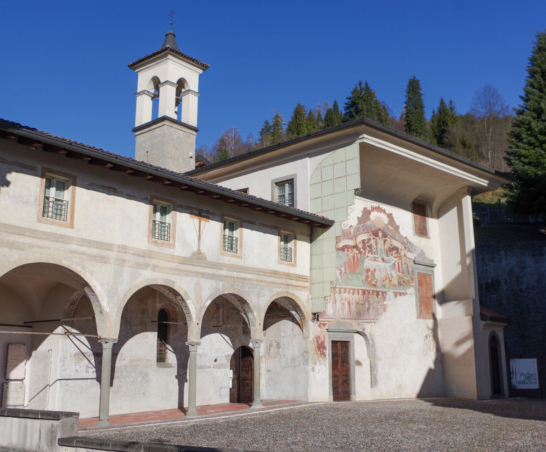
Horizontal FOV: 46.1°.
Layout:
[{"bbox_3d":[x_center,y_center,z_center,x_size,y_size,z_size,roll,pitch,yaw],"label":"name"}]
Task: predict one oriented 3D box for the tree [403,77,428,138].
[{"bbox_3d":[23.666,-18.189,106.930,3.500,14.610,3.500,0,-13,0],"label":"tree"}]

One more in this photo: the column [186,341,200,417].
[{"bbox_3d":[-2.912,5.559,23.312,0.370,2.610,0.370,-12,-17,40],"label":"column"}]

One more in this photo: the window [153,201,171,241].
[{"bbox_3d":[-3.773,-0.145,21.667,0.160,1.300,0.860,-10,-16,39],"label":"window"}]

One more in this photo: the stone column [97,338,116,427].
[{"bbox_3d":[-5.349,5.018,20.590,0.380,2.710,0.380,-12,-17,40],"label":"stone column"}]

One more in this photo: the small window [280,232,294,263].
[{"bbox_3d":[0.561,0.902,26.723,0.160,1.300,0.860,-10,-16,39],"label":"small window"}]

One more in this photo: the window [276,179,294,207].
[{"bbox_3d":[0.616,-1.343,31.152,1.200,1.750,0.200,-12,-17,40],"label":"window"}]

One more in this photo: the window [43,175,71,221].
[{"bbox_3d":[-6.309,-0.807,18.718,0.160,1.300,0.860,-10,-16,39],"label":"window"}]

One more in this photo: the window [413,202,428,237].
[{"bbox_3d":[7.943,-0.337,34.724,0.160,1.820,1.220,-12,-17,44],"label":"window"}]

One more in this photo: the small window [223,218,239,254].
[{"bbox_3d":[-1.737,0.435,25.769,0.200,1.360,0.830,-12,-17,40],"label":"small window"}]

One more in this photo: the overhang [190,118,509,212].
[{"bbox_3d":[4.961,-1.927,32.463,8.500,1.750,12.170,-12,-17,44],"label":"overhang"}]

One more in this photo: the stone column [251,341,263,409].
[{"bbox_3d":[-0.589,5.645,24.522,0.380,2.500,0.380,-10,-16,39],"label":"stone column"}]

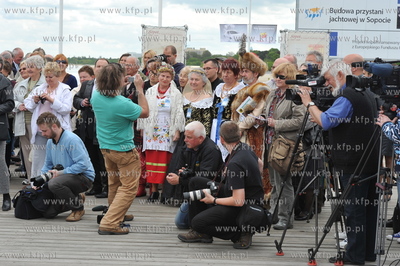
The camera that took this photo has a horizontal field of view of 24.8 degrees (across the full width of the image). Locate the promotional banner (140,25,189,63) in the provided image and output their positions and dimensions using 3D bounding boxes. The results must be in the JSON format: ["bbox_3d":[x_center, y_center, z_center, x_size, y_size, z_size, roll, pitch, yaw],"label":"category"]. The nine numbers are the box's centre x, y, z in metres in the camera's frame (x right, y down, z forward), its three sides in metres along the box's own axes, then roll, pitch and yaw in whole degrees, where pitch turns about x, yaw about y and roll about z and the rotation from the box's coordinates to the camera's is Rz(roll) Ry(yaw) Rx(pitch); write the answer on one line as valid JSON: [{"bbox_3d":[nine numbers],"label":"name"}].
[{"bbox_3d":[-0.712,-1.033,18.000,1.020,2.100,0.060,-1,5,-25],"label":"promotional banner"}]

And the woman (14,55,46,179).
[{"bbox_3d":[-2.277,-0.180,12.228,0.500,1.690,0.380,3,6,33],"label":"woman"}]

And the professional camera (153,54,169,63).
[{"bbox_3d":[-0.525,-0.981,12.150,0.150,0.118,0.235,4,11,42],"label":"professional camera"}]

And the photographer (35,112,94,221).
[{"bbox_3d":[-1.448,0.341,9.800,0.620,1.130,0.500,-1,5,-22],"label":"photographer"}]

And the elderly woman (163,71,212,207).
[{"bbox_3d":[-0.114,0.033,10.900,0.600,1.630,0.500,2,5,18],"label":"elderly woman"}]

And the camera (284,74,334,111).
[{"bbox_3d":[0.980,-0.363,8.150,0.430,0.310,0.200,2,5,16],"label":"camera"}]

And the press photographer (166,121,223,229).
[{"bbox_3d":[-0.047,0.406,9.500,0.640,1.090,0.500,-1,5,-21],"label":"press photographer"}]

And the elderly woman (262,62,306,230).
[{"bbox_3d":[0.842,0.118,9.072,0.430,1.625,0.520,-4,6,-37],"label":"elderly woman"}]

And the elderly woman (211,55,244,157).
[{"bbox_3d":[0.325,-0.012,10.386,0.520,1.665,0.400,2,5,17],"label":"elderly woman"}]

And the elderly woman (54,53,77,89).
[{"bbox_3d":[-1.982,-0.242,13.025,0.500,1.680,0.330,1,5,9],"label":"elderly woman"}]

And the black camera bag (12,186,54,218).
[{"bbox_3d":[-1.768,0.736,9.696,0.360,0.290,0.270,-3,6,-30],"label":"black camera bag"}]

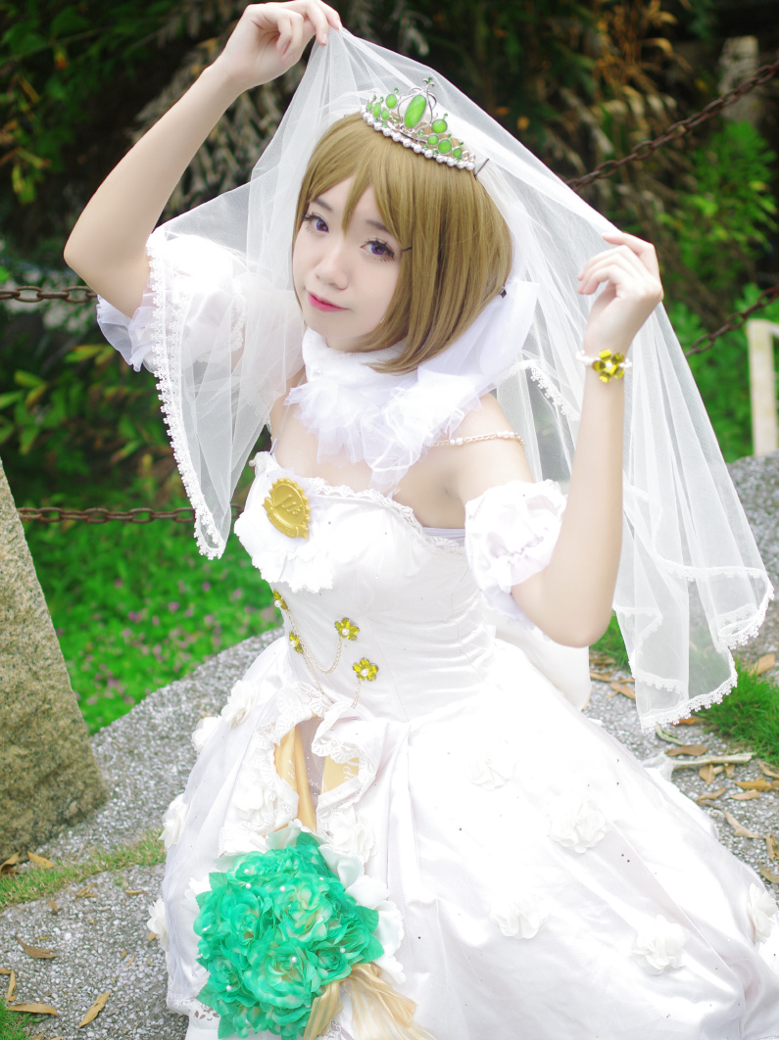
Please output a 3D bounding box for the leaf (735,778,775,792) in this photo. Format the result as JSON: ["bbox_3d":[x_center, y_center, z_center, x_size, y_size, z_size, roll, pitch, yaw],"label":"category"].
[{"bbox_3d":[0.479,0.349,2.221,0.049,0.012,0.020,6,24,23],"label":"leaf"}]

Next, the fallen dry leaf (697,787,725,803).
[{"bbox_3d":[0.376,0.321,1.968,0.040,0.010,0.012,-18,28,-20],"label":"fallen dry leaf"}]

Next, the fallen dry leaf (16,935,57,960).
[{"bbox_3d":[-0.392,0.471,1.857,0.066,0.012,0.015,13,33,34],"label":"fallen dry leaf"}]

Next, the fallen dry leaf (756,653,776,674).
[{"bbox_3d":[0.490,0.188,2.205,0.018,0.012,0.057,14,34,36],"label":"fallen dry leaf"}]

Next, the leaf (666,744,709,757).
[{"bbox_3d":[0.408,0.316,2.313,0.058,0.012,0.020,-6,22,-5],"label":"leaf"}]

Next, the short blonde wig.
[{"bbox_3d":[0.016,-0.282,1.720,0.200,0.260,0.230,22,18,33],"label":"short blonde wig"}]

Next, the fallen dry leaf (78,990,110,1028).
[{"bbox_3d":[-0.326,0.541,1.876,0.018,0.010,0.063,5,24,21],"label":"fallen dry leaf"}]

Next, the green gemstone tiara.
[{"bbox_3d":[0.028,-0.364,1.570,0.122,0.055,0.045,31,24,15],"label":"green gemstone tiara"}]

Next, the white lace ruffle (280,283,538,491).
[{"bbox_3d":[0.020,-0.127,1.650,0.210,0.170,0.200,-2,27,1],"label":"white lace ruffle"}]

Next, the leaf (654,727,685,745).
[{"bbox_3d":[0.341,0.267,2.083,0.012,0.012,0.054,-21,30,-25],"label":"leaf"}]

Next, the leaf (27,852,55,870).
[{"bbox_3d":[-0.443,0.434,2.157,0.047,0.012,0.020,12,27,34],"label":"leaf"}]

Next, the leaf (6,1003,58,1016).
[{"bbox_3d":[-0.371,0.511,1.772,0.061,0.012,0.013,1,28,15],"label":"leaf"}]

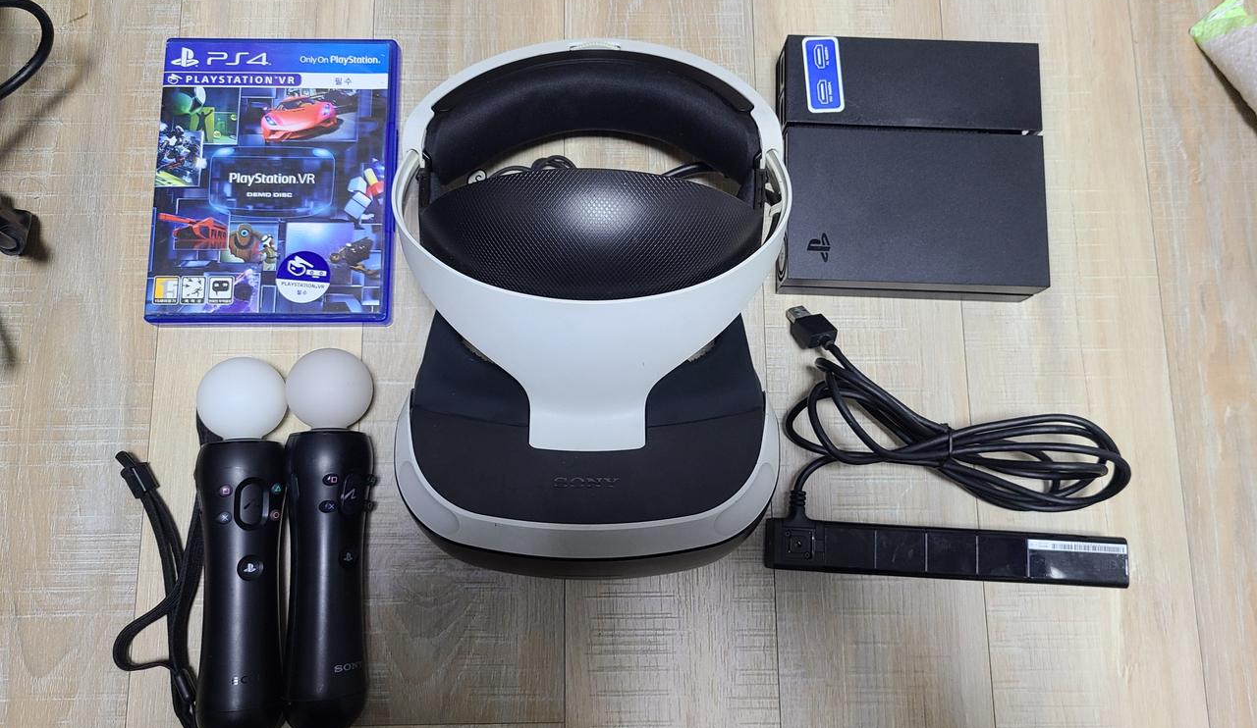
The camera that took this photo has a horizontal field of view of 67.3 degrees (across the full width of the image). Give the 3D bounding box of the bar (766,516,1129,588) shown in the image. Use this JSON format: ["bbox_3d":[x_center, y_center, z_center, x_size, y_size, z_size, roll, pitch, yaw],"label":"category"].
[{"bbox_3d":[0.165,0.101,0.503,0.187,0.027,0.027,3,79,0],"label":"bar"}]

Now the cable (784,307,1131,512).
[{"bbox_3d":[0.174,0.025,0.517,0.178,0.030,0.113,0,79,-1],"label":"cable"}]

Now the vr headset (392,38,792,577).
[{"bbox_3d":[-0.019,-0.036,0.456,0.188,0.165,0.280,0,79,-1],"label":"vr headset"}]

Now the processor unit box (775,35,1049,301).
[{"bbox_3d":[0.158,-0.110,0.537,0.142,0.037,0.142,2,79,0],"label":"processor unit box"}]

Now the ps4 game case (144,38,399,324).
[{"bbox_3d":[-0.200,-0.106,0.543,0.135,0.014,0.171,-1,79,-1],"label":"ps4 game case"}]

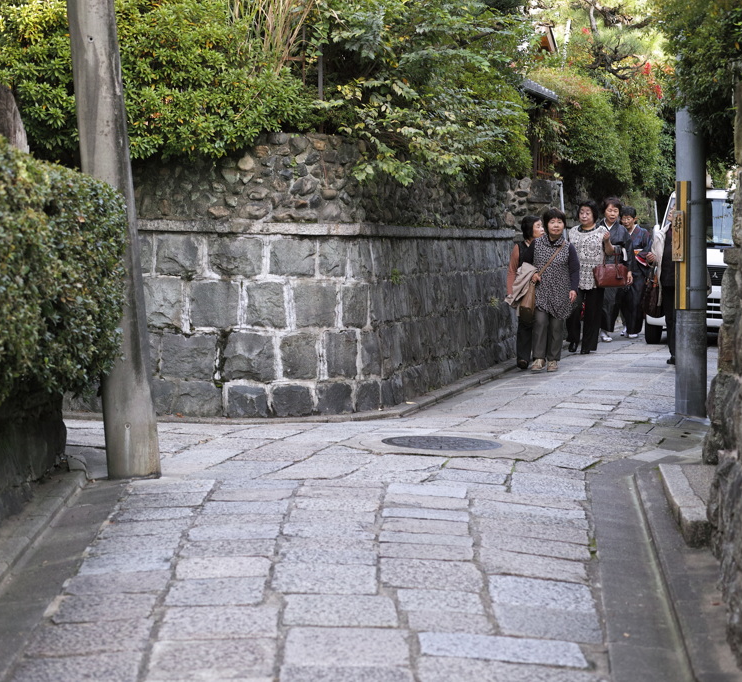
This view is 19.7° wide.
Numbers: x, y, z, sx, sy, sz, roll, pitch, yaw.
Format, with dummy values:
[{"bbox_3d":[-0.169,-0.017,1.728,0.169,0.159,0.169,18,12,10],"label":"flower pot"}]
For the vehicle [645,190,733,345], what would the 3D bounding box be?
[{"bbox_3d":[4.510,-0.975,26.900,1.740,1.870,4.600,1,3,12],"label":"vehicle"}]

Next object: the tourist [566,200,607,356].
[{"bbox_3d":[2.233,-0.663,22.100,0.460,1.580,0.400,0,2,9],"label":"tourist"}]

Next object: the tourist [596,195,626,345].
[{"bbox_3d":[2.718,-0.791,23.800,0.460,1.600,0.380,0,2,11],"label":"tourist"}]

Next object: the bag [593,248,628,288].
[{"bbox_3d":[2.462,-0.719,21.900,0.350,0.360,0.170,0,2,6],"label":"bag"}]

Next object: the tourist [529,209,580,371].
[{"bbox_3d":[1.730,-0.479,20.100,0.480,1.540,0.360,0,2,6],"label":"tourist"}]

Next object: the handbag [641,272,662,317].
[{"bbox_3d":[2.732,-0.471,20.700,0.270,0.440,0.160,1,2,14],"label":"handbag"}]

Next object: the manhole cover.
[{"bbox_3d":[0.400,0.583,12.100,0.675,0.040,0.675,0,4,0],"label":"manhole cover"}]

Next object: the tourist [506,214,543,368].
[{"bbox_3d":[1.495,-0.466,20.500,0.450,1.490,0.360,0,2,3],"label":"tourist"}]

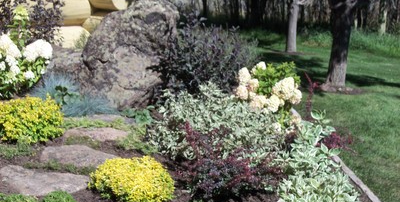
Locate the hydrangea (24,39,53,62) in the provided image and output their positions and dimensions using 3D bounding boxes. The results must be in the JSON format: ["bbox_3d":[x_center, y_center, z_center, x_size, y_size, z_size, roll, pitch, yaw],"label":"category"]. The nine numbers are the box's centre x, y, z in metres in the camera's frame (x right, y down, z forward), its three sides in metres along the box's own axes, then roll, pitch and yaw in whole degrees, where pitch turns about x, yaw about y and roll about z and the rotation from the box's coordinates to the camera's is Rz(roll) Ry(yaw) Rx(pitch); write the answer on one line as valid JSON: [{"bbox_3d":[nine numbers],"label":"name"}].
[{"bbox_3d":[-1.376,-0.430,6.400,0.235,0.185,0.200,0,9,0],"label":"hydrangea"}]

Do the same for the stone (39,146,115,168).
[{"bbox_3d":[-0.891,0.421,5.600,0.600,0.090,0.400,0,9,0],"label":"stone"}]

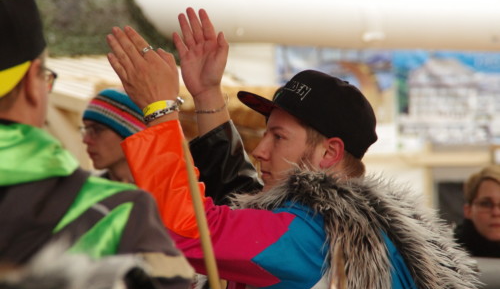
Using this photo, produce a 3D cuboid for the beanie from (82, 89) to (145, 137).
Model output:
[{"bbox_3d":[-0.358,-0.086,11.600,0.220,0.160,0.190,23,-8,-20],"label":"beanie"}]

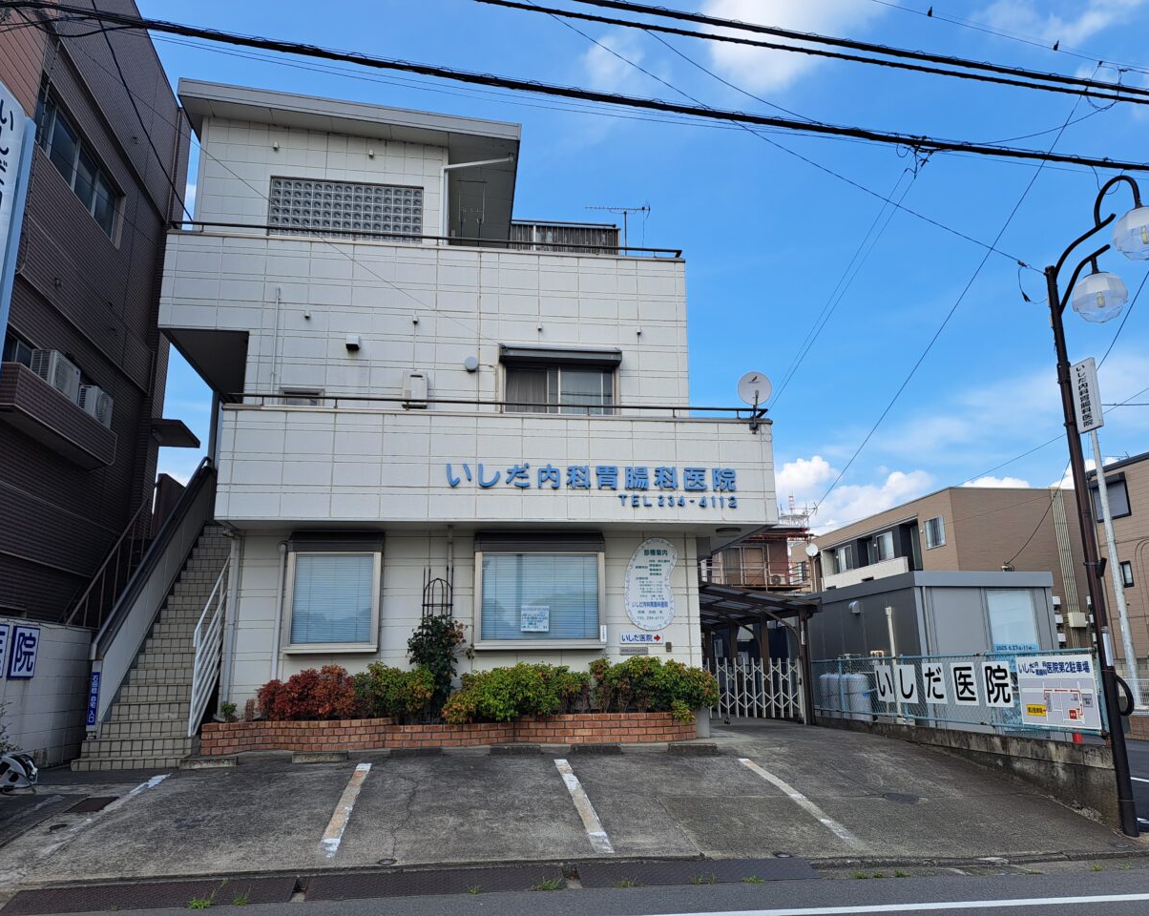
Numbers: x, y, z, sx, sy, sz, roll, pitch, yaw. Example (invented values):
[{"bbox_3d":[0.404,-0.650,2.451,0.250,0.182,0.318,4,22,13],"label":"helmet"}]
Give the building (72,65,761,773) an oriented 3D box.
[{"bbox_3d":[-2.133,-0.174,15.382,8.550,9.750,9.100,1,-14,-9],"label":"building"}]

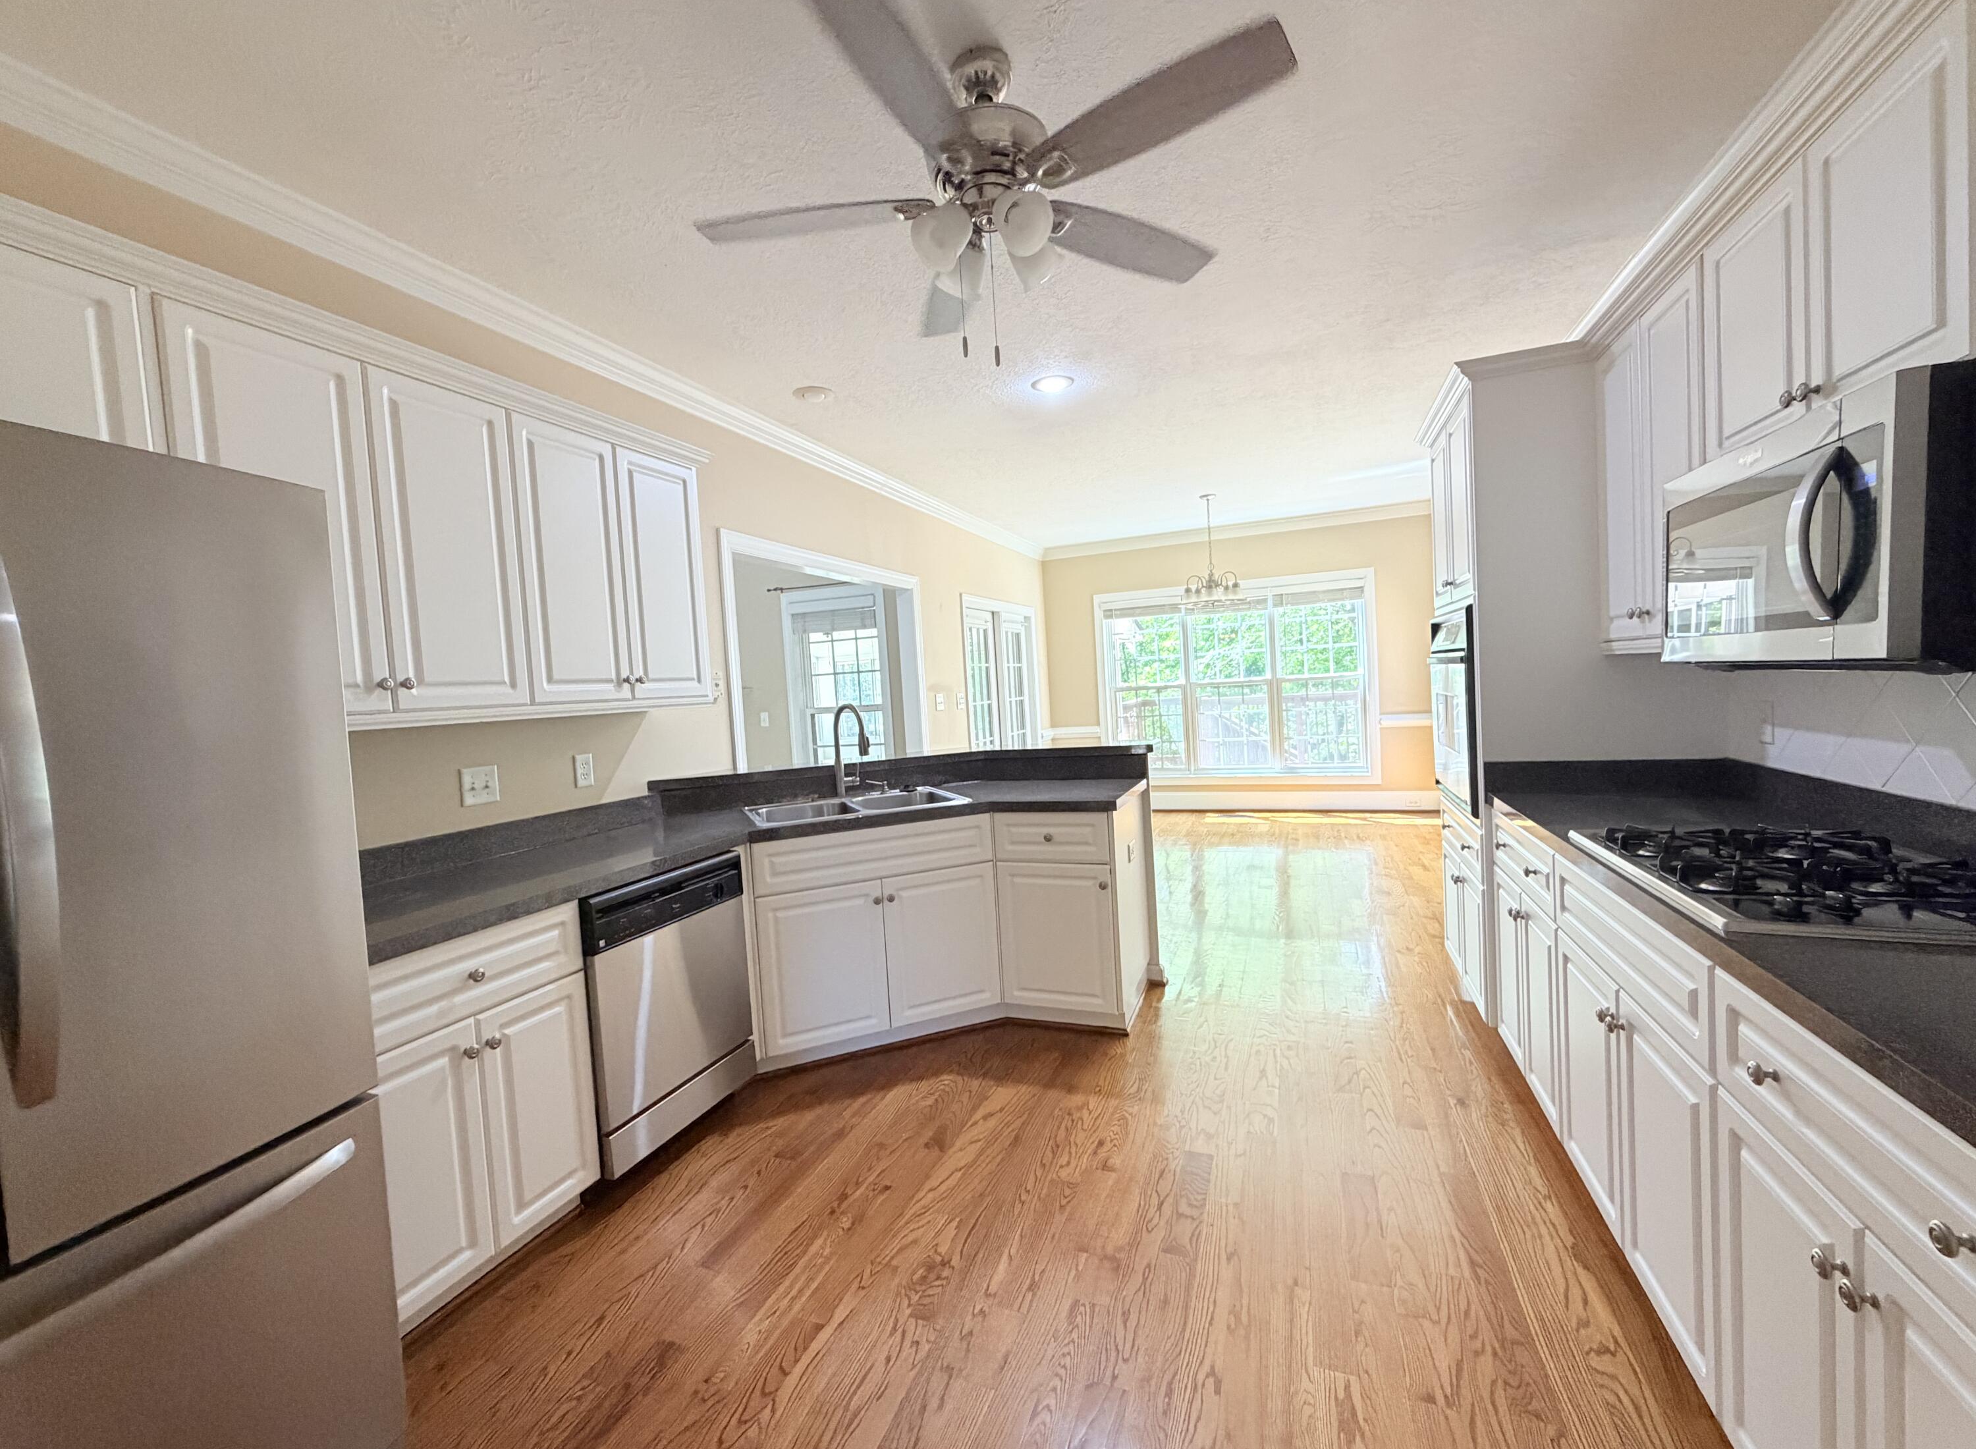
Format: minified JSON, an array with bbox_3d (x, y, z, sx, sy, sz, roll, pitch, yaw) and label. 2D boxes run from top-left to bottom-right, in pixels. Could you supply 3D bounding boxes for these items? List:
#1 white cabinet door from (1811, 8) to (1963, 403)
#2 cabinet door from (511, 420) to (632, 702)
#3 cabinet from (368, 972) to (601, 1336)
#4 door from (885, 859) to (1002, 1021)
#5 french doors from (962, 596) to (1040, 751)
[{"bbox_3d":[1.425,-0.772,1.267,0.025,0.494,0.359,-2,3,21],"label":"white cabinet door"},{"bbox_3d":[-1.300,-0.492,2.510,0.030,0.847,0.365,-2,3,21],"label":"cabinet door"},{"bbox_3d":[-1.441,0.983,1.963,0.600,0.593,0.606,-2,3,21],"label":"cabinet"},{"bbox_3d":[-0.175,0.851,3.118,0.452,0.573,0.020,-4,3,-23],"label":"door"},{"bbox_3d":[0.161,-0.058,7.245,0.130,2.110,1.880,-2,3,21],"label":"french doors"}]

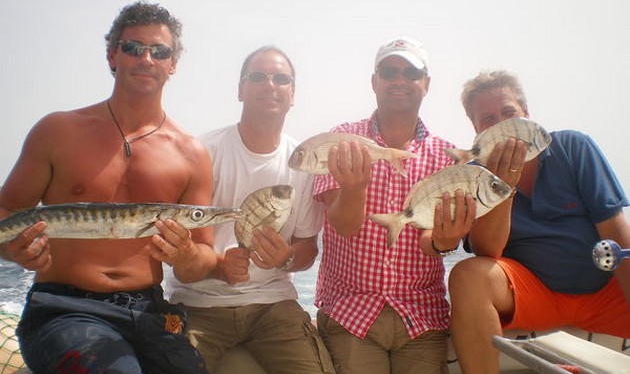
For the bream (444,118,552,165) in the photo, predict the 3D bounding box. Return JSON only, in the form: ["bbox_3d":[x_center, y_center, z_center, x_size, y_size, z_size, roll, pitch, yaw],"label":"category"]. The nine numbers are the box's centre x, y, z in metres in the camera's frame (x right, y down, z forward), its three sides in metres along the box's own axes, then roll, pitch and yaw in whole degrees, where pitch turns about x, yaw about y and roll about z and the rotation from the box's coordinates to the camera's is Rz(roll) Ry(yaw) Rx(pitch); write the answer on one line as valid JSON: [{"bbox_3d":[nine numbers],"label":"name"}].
[{"bbox_3d":[0.486,-0.118,1.730,0.285,0.122,0.052,-12,0,0],"label":"bream"}]

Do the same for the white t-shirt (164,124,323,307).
[{"bbox_3d":[-0.233,0.094,2.160,0.500,0.580,0.290,6,0,-3],"label":"white t-shirt"}]

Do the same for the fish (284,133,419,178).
[{"bbox_3d":[0.099,-0.083,1.720,0.335,0.120,0.055,2,0,-3],"label":"fish"}]

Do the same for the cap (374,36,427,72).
[{"bbox_3d":[0.272,-0.420,2.060,0.175,0.130,0.260,3,3,2],"label":"cap"}]

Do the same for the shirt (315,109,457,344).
[{"bbox_3d":[0.221,0.126,2.140,0.460,0.710,0.310,4,0,1],"label":"shirt"}]

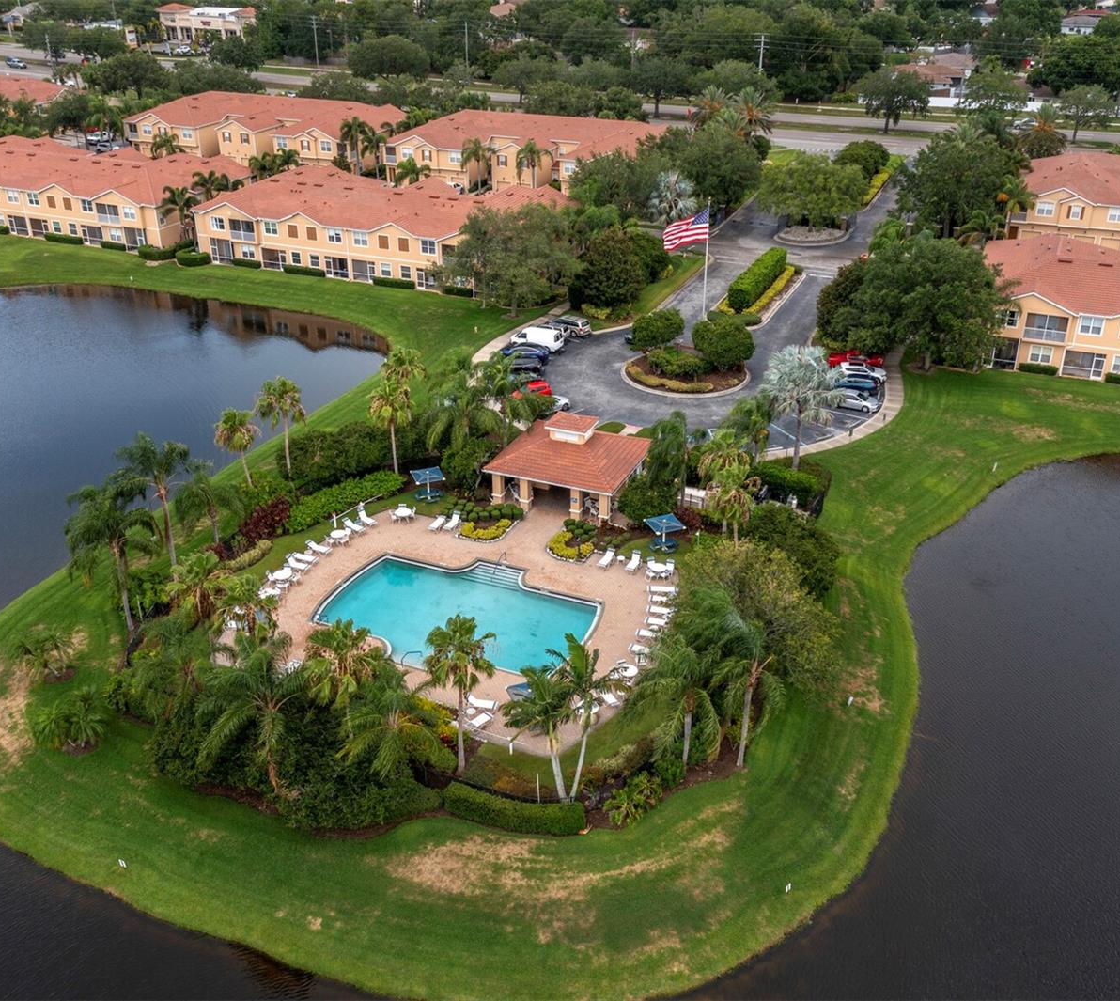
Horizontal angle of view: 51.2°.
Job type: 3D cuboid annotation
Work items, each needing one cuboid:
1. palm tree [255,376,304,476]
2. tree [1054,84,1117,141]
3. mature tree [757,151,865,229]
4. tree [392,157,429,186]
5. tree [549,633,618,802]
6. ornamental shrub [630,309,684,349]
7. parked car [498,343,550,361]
[{"bbox_3d":[-20.554,-4.544,87.494,3.700,9.200,3.700,0,28,0],"label":"palm tree"},{"bbox_3d":[90.620,-66.520,201.660,9.690,9.200,9.690,-1,29,0],"label":"tree"},{"bbox_3d":[32.760,-39.721,151.851,13.500,9.800,13.000,0,28,0],"label":"mature tree"},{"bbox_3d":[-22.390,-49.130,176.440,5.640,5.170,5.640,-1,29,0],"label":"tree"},{"bbox_3d":[1.200,11.390,59.850,3.470,10.510,3.470,-1,29,0],"label":"tree"},{"bbox_3d":[9.880,-17.010,117.830,5.400,4.500,5.200,-1,29,0],"label":"ornamental shrub"},{"bbox_3d":[-3.409,-14.544,113.180,4.500,1.450,1.800,7,29,14],"label":"parked car"}]

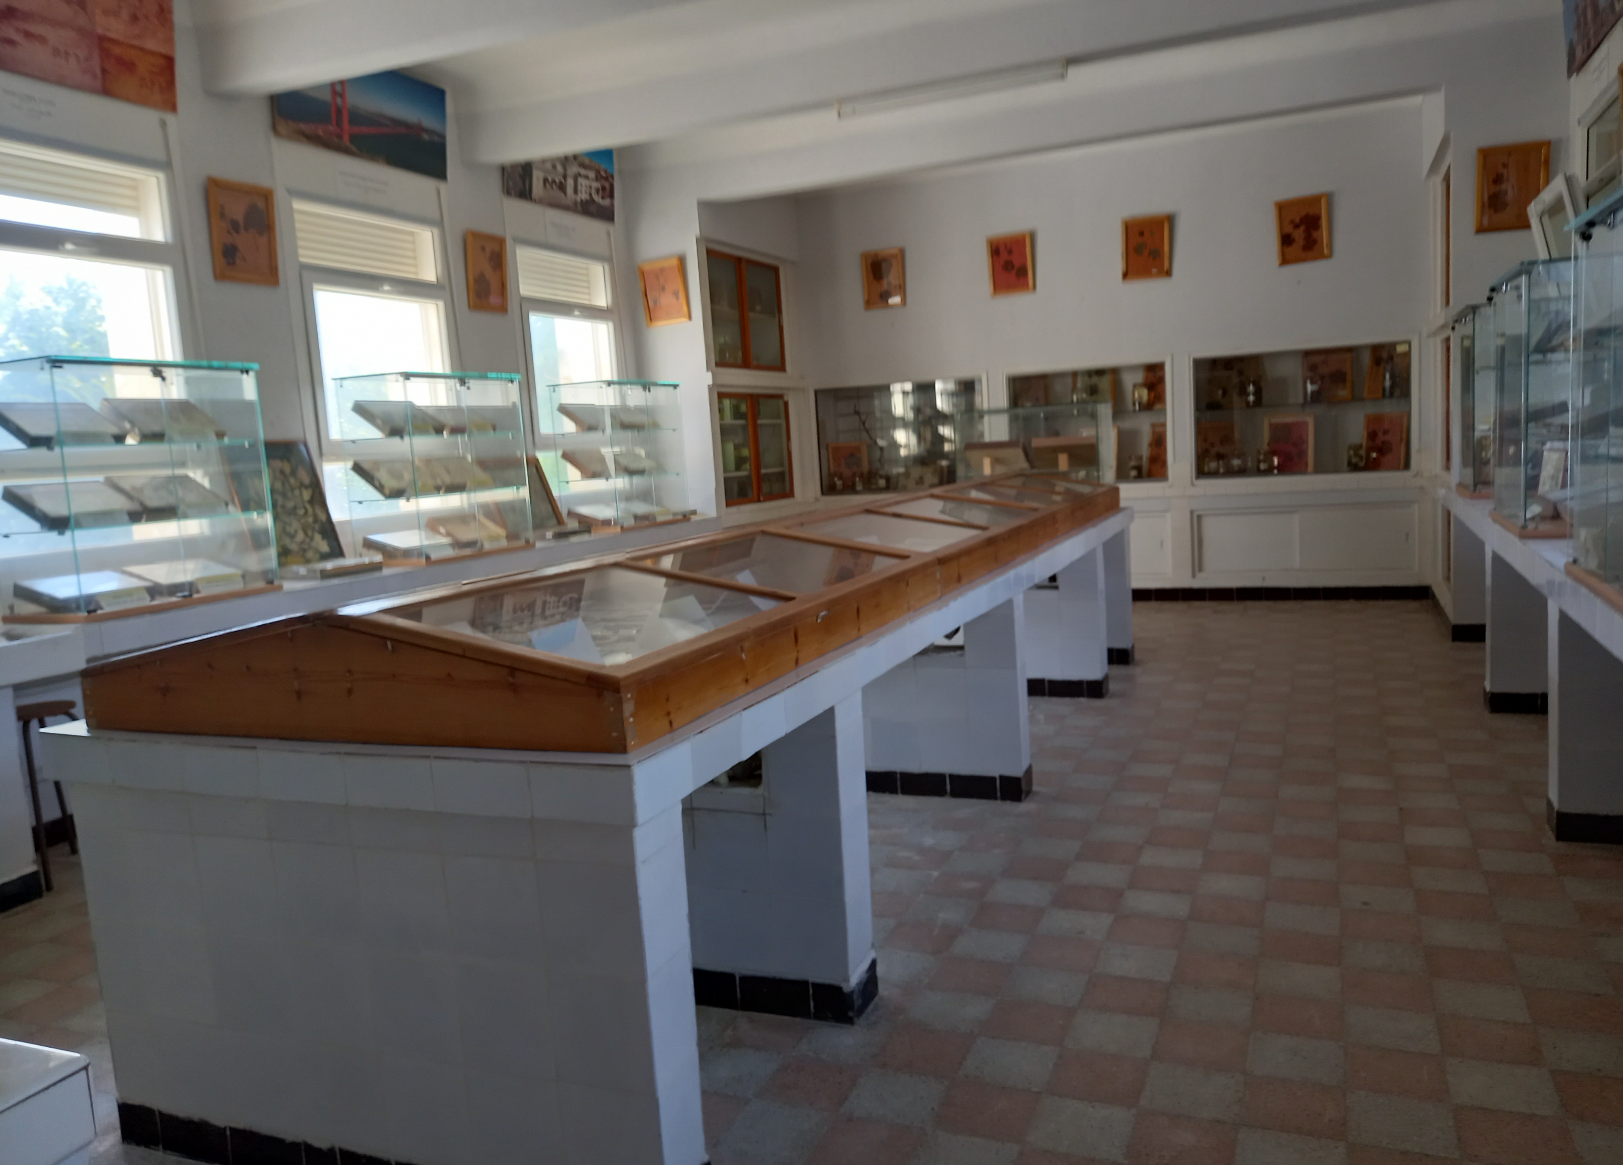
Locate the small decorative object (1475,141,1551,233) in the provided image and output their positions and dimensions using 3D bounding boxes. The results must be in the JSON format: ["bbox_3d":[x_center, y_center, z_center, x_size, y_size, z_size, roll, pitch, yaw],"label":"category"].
[{"bbox_3d":[3.953,-2.223,6.607,0.357,0.467,0.035,-1,7,24],"label":"small decorative object"}]

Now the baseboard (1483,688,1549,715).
[{"bbox_3d":[3.279,0.543,5.392,0.300,0.095,0.160,-1,7,24],"label":"baseboard"}]

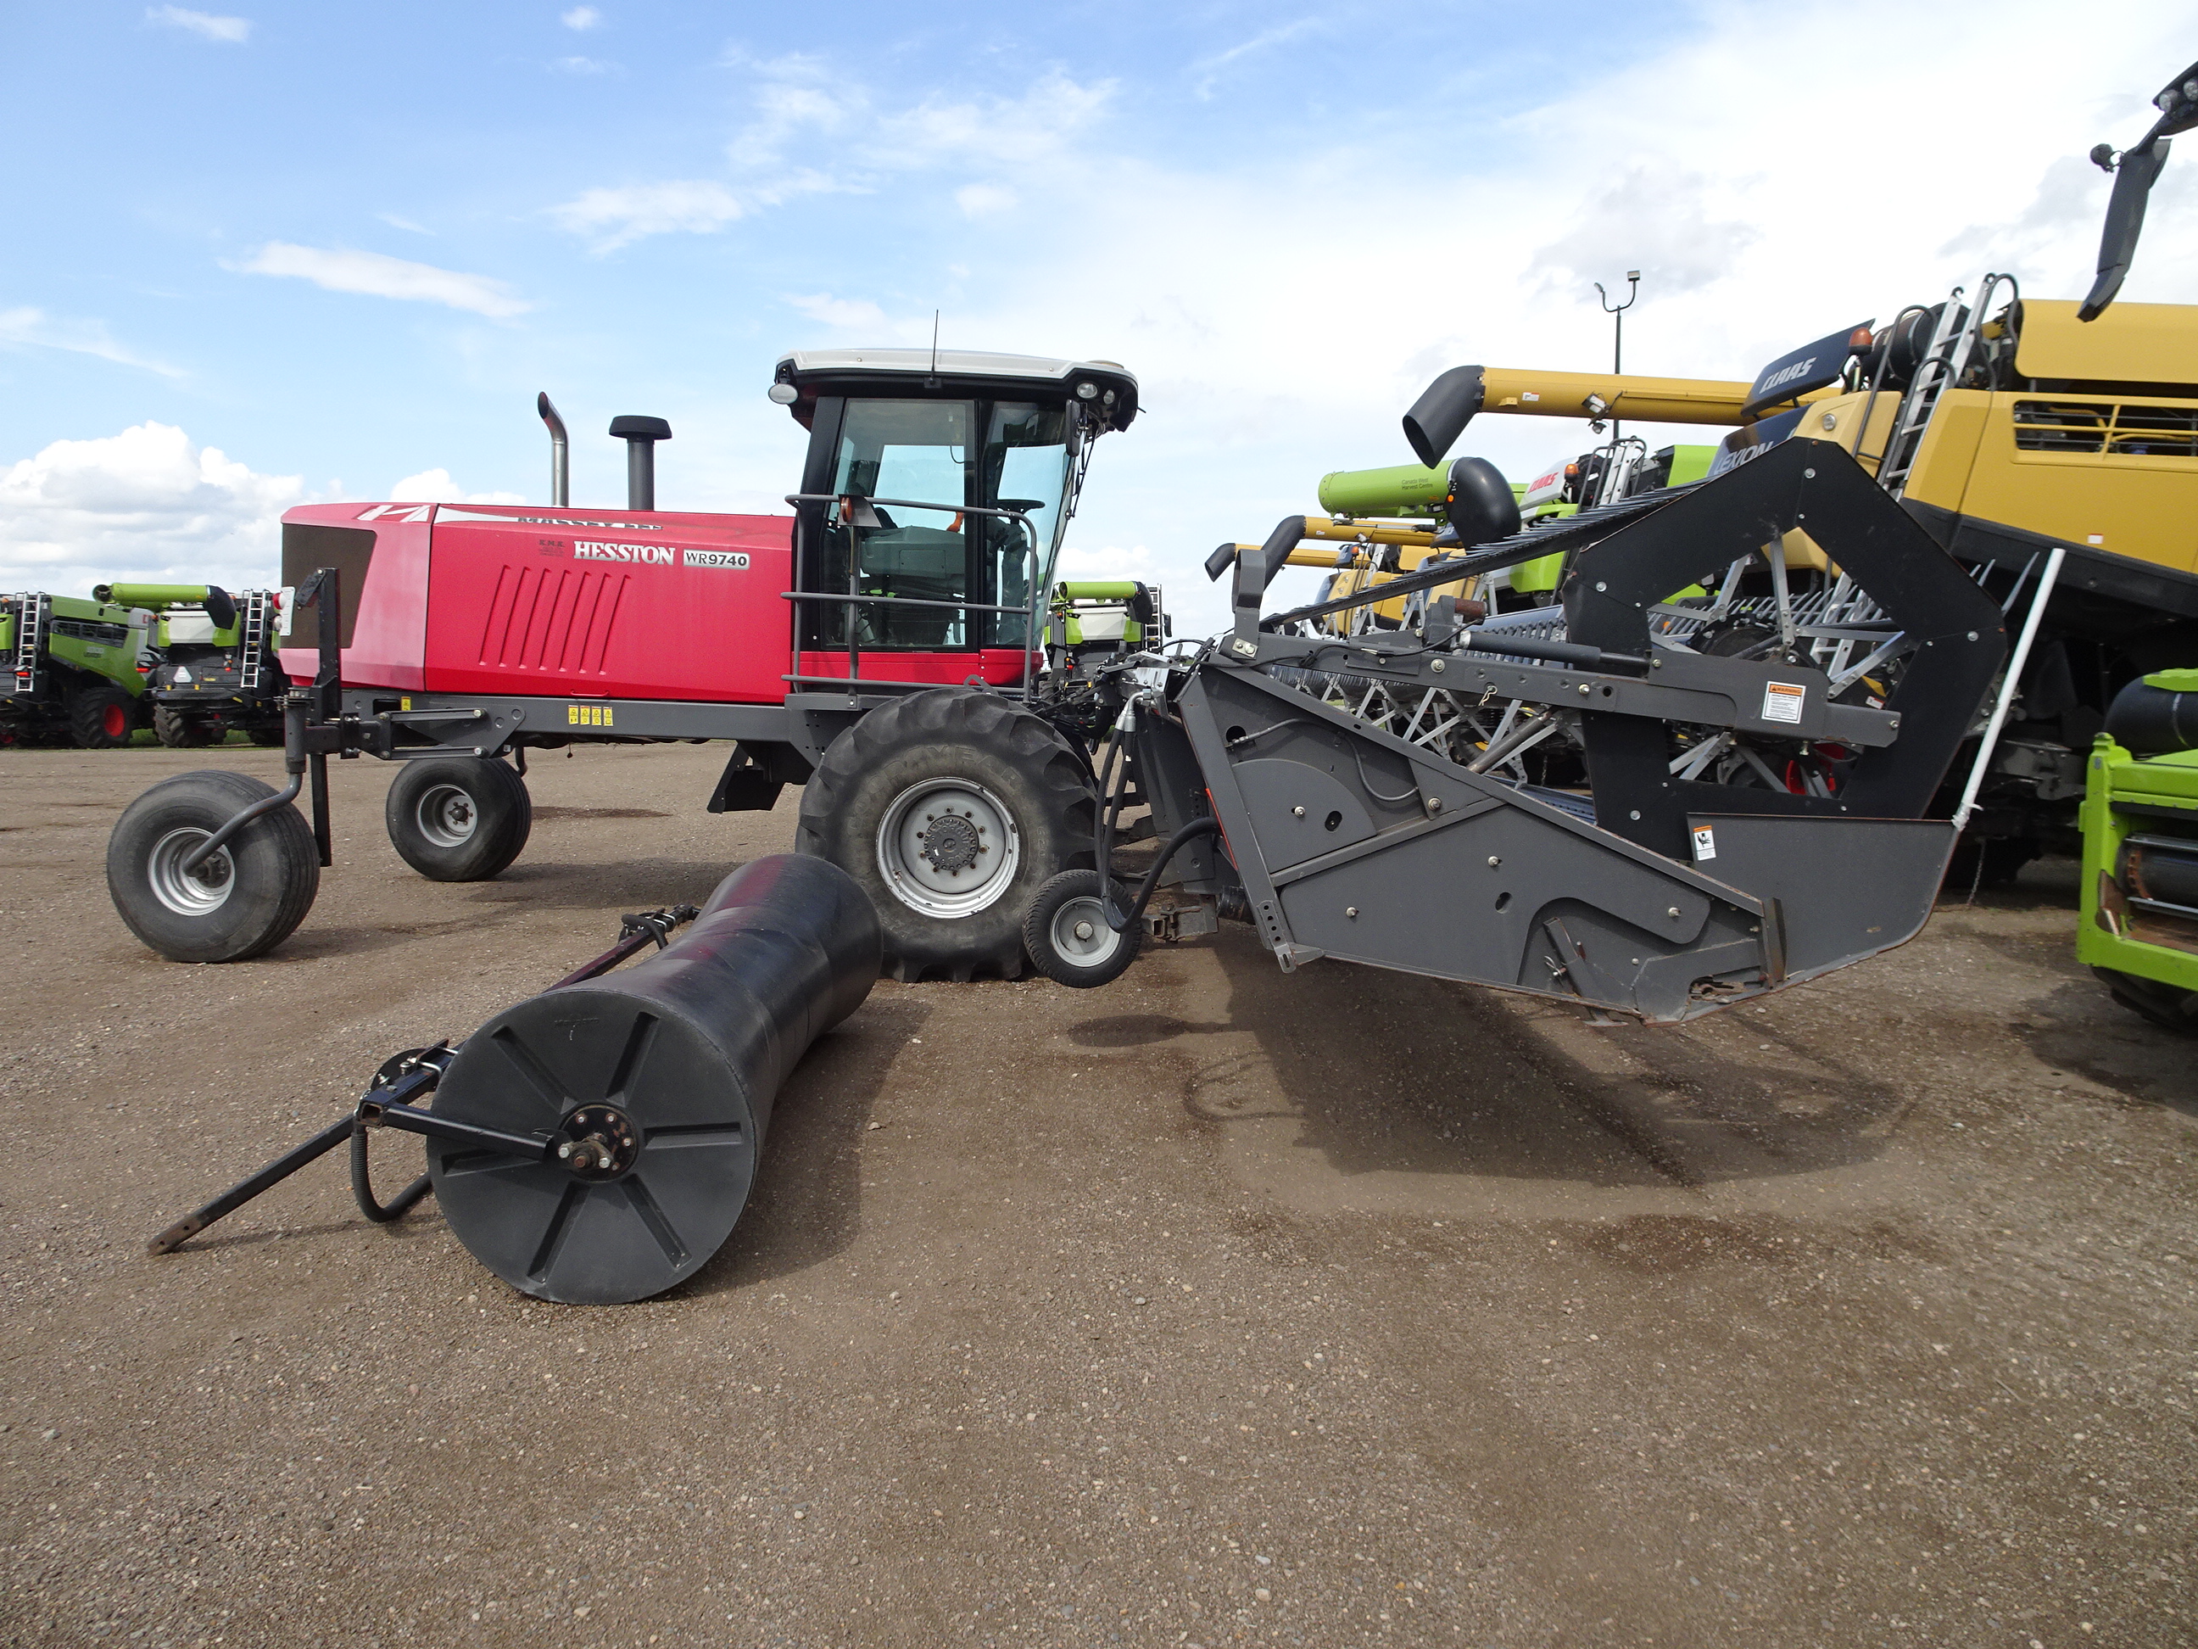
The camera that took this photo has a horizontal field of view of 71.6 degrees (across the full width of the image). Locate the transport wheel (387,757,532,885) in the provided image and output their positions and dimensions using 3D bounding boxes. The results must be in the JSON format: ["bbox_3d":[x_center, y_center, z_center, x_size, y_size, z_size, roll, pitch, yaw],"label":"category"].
[{"bbox_3d":[-4.700,-0.031,11.245,1.000,1.000,0.420,-1,5,-8],"label":"transport wheel"}]

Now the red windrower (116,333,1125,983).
[{"bbox_3d":[-2.420,-1.071,9.361,5.280,3.420,3.650,0,5,0],"label":"red windrower"}]

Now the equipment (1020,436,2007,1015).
[{"bbox_3d":[1.000,-0.751,9.371,2.600,1.480,11.000,0,5,0],"label":"equipment"}]

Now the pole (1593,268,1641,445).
[{"bbox_3d":[12.450,-7.593,36.956,1.050,11.300,0.700,0,5,0],"label":"pole"}]

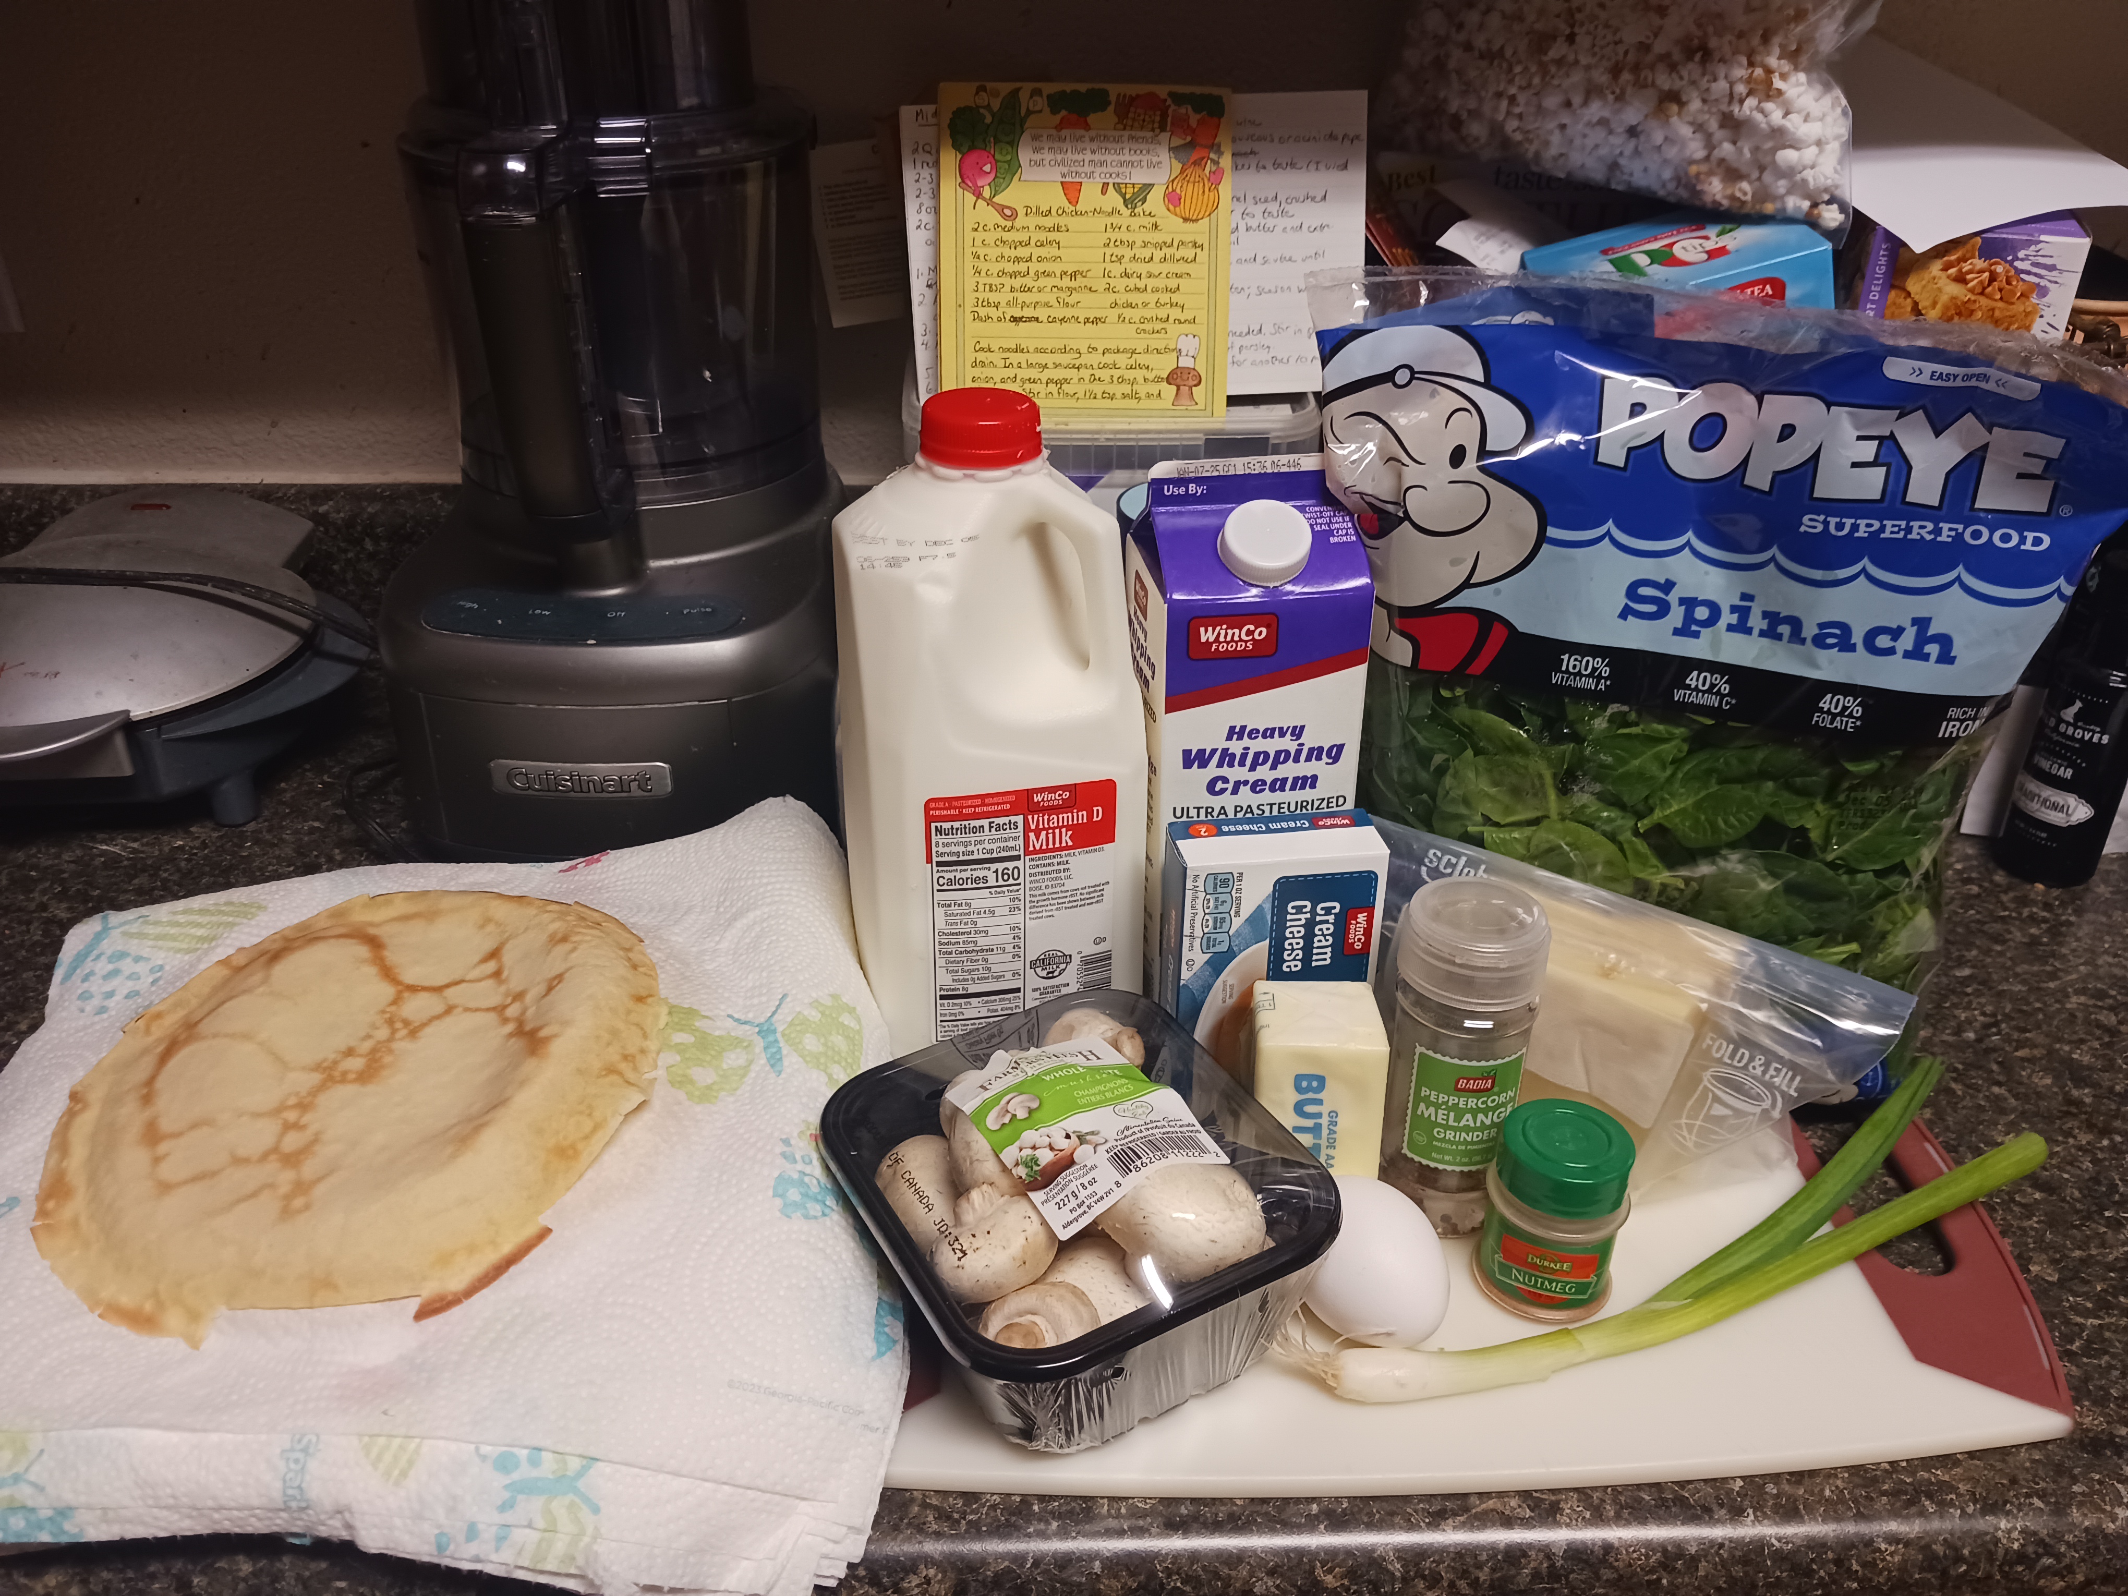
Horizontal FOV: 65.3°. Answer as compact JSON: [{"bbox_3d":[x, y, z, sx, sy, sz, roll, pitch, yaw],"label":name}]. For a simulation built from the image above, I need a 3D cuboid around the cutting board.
[{"bbox_3d":[0.109,0.122,0.597,0.400,0.010,0.310,0,25,0],"label":"cutting board"}]

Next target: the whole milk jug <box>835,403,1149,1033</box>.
[{"bbox_3d":[-0.029,-0.026,0.615,0.099,0.241,0.099,-5,26,-11],"label":"whole milk jug"}]

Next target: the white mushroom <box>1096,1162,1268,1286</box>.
[{"bbox_3d":[0.036,0.126,0.497,0.047,0.038,0.042,0,25,0],"label":"white mushroom"}]

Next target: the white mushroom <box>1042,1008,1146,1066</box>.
[{"bbox_3d":[0.010,0.088,0.582,0.036,0.034,0.036,0,25,0],"label":"white mushroom"}]

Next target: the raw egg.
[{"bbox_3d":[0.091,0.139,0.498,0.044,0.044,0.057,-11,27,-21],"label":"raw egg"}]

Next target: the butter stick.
[{"bbox_3d":[0.079,0.103,0.533,0.040,0.080,0.039,1,25,2],"label":"butter stick"}]

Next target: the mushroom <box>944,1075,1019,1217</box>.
[{"bbox_3d":[-0.019,0.111,0.528,0.042,0.038,0.042,0,25,0],"label":"mushroom"}]

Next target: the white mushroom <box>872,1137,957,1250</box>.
[{"bbox_3d":[-0.044,0.124,0.511,0.036,0.034,0.038,0,25,0],"label":"white mushroom"}]

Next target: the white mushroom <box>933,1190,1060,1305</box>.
[{"bbox_3d":[-0.020,0.132,0.483,0.037,0.034,0.037,0,25,0],"label":"white mushroom"}]

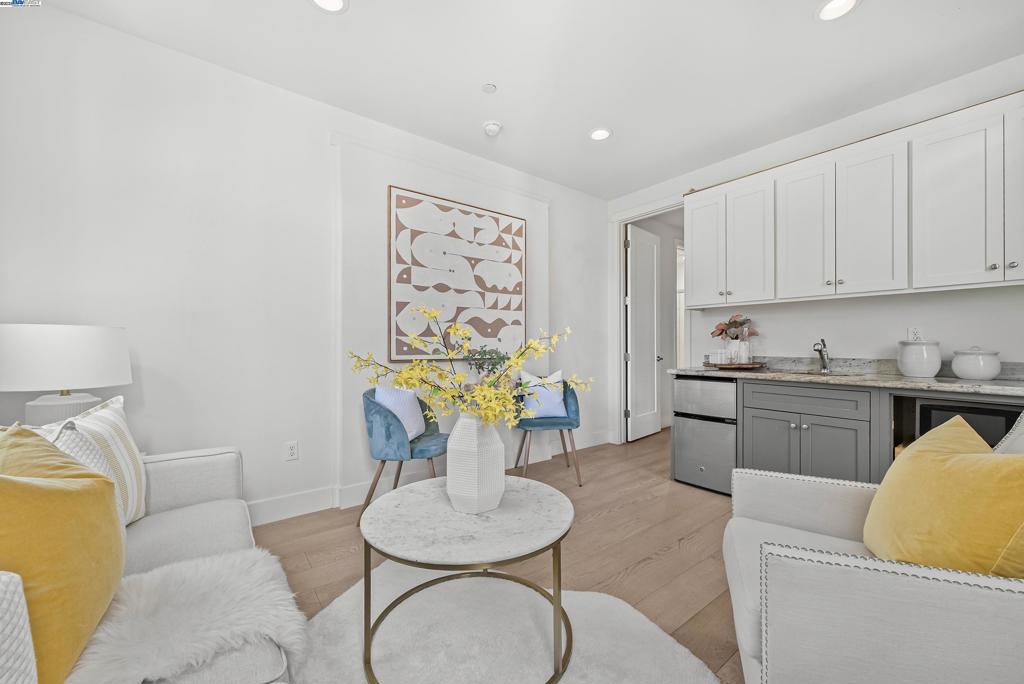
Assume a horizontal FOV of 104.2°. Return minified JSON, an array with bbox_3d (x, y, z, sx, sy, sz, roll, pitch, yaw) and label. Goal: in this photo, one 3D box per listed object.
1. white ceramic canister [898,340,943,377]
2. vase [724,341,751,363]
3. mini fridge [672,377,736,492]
[{"bbox_3d":[2.500,0.103,2.449,0.193,0.221,0.193,0,0,-38],"label":"white ceramic canister"},{"bbox_3d":[1.839,0.081,3.243,0.165,0.185,0.165,0,0,-38],"label":"vase"},{"bbox_3d":[1.668,0.702,3.213,0.510,0.850,0.473,0,0,-38],"label":"mini fridge"}]

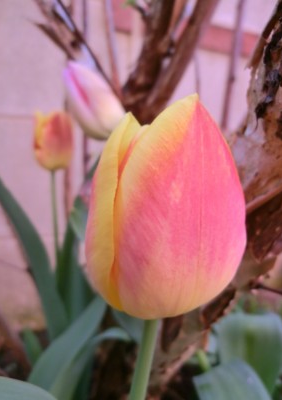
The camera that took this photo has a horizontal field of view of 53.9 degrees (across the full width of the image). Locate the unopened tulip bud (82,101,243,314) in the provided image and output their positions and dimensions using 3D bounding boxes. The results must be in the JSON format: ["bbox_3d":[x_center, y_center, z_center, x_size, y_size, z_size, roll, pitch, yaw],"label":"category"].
[{"bbox_3d":[0.010,0.003,0.107,0.058,0.086,0.057,9,8,0],"label":"unopened tulip bud"}]

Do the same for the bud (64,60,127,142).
[{"bbox_3d":[-0.036,-0.072,0.205,0.036,0.068,0.036,-30,3,0],"label":"bud"}]

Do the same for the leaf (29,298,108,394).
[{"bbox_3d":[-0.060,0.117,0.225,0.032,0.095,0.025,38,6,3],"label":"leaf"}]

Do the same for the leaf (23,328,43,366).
[{"bbox_3d":[-0.121,0.165,0.310,0.020,0.044,0.010,-15,9,0],"label":"leaf"}]

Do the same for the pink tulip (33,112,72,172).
[{"bbox_3d":[-0.103,-0.070,0.325,0.047,0.070,0.047,0,9,0],"label":"pink tulip"}]

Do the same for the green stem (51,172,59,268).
[{"bbox_3d":[-0.100,0.022,0.325,0.006,0.113,0.006,-3,8,0],"label":"green stem"}]

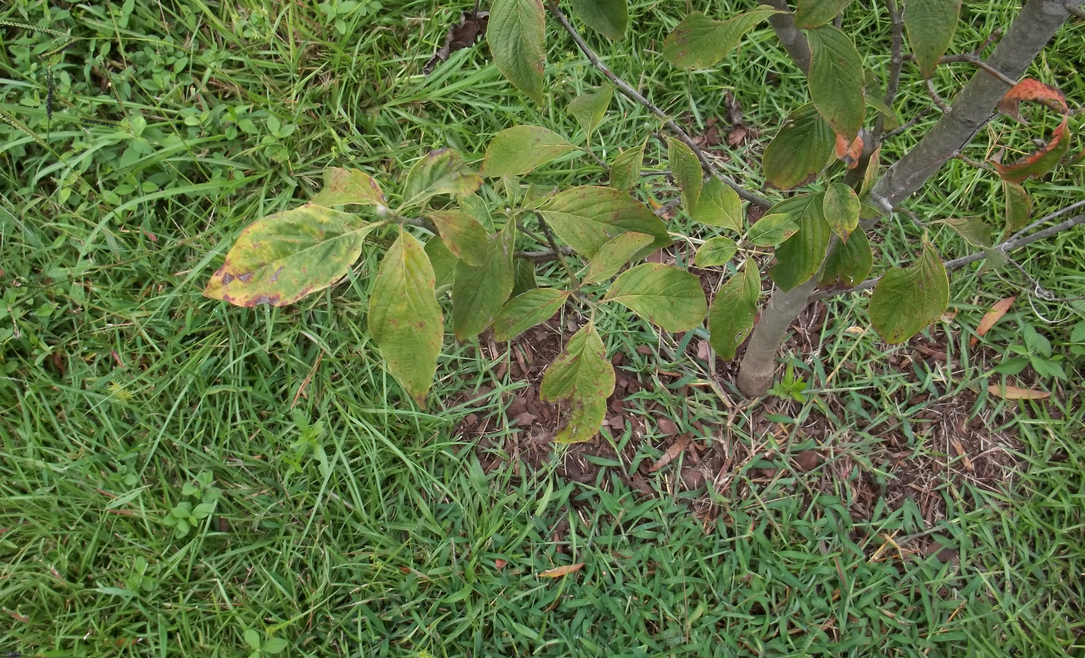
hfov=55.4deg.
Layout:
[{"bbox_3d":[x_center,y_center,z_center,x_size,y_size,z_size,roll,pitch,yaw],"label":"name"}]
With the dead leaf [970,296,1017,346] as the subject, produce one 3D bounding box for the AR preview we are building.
[{"bbox_3d":[0.621,-0.011,1.424,0.098,0.008,0.018,-44,65,-13],"label":"dead leaf"}]

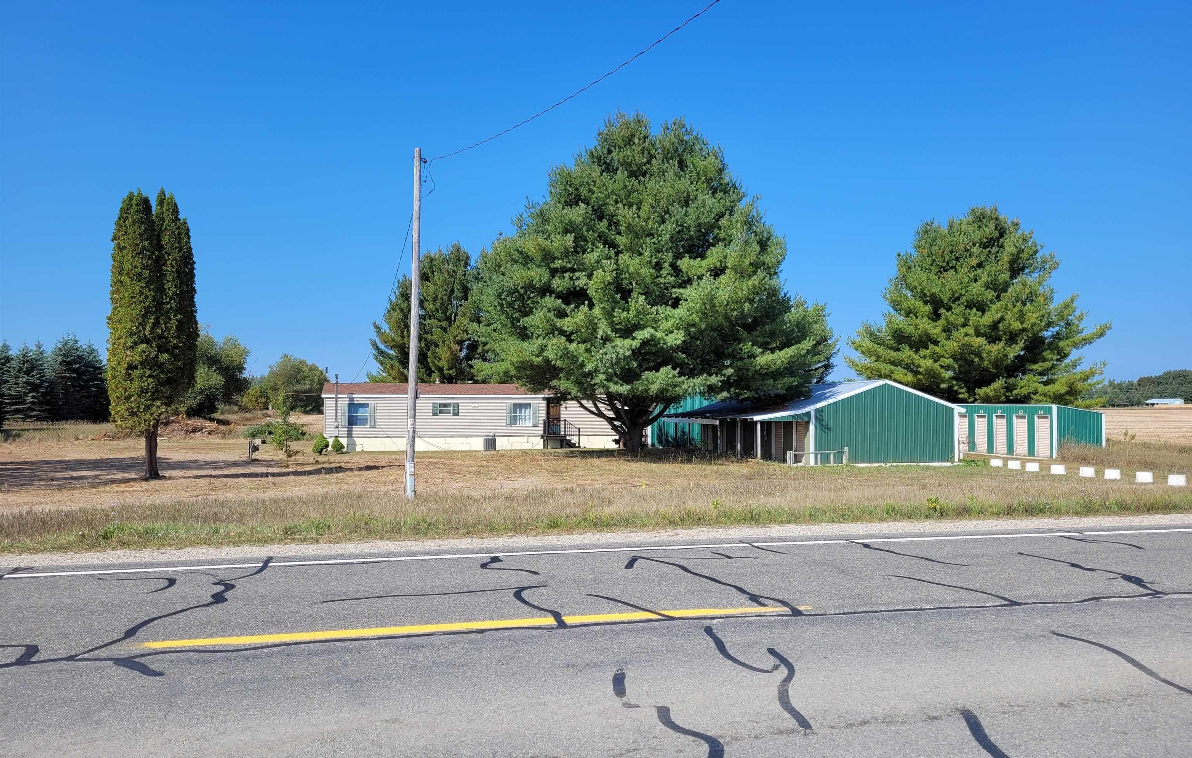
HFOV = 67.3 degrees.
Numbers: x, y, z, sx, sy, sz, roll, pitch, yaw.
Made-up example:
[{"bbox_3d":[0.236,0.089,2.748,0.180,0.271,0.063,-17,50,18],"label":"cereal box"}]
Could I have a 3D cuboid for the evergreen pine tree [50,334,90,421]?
[{"bbox_3d":[-65.704,-0.058,112.000,6.238,10.951,6.051,0,-2,0],"label":"evergreen pine tree"}]

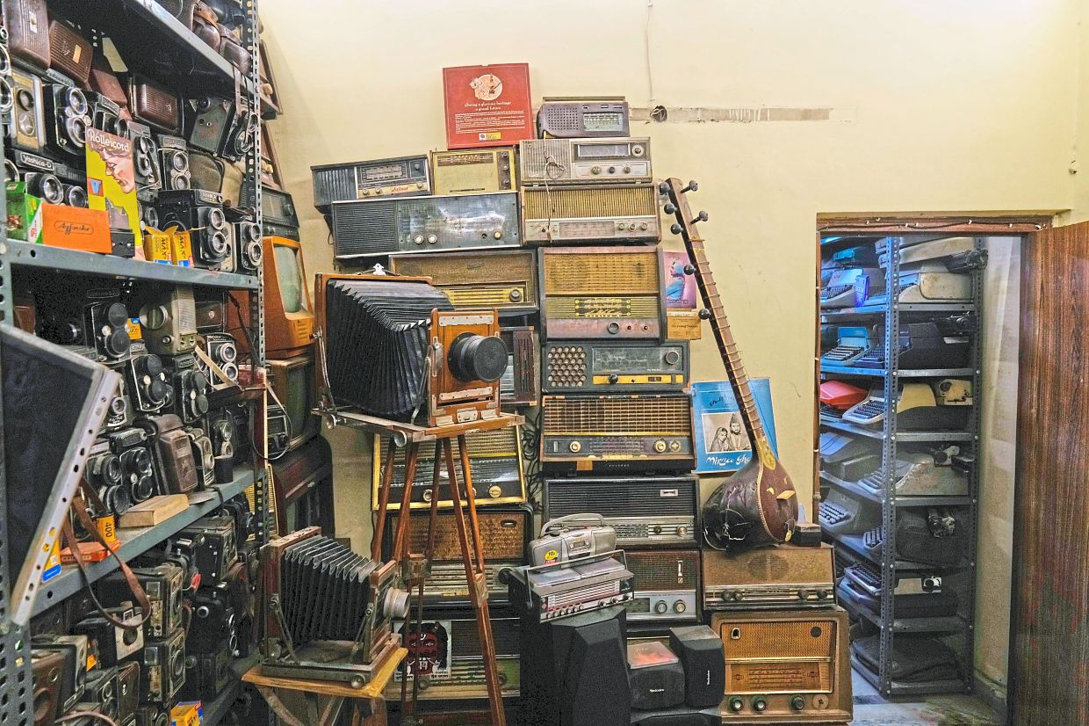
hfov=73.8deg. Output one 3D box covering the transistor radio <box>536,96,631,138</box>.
[{"bbox_3d":[0.130,-0.820,2.465,0.304,0.135,0.090,-1,3,-6],"label":"transistor radio"}]

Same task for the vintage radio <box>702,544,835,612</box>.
[{"bbox_3d":[0.728,0.694,2.454,0.434,0.200,0.190,-1,3,-6],"label":"vintage radio"}]

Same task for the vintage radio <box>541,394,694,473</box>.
[{"bbox_3d":[0.240,0.226,2.484,0.500,0.259,0.220,0,3,0],"label":"vintage radio"}]

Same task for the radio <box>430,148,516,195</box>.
[{"bbox_3d":[-0.230,-0.617,2.388,0.271,0.141,0.110,-1,3,0],"label":"radio"}]

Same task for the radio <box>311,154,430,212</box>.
[{"bbox_3d":[-0.588,-0.614,2.509,0.392,0.135,0.180,-7,4,-7],"label":"radio"}]

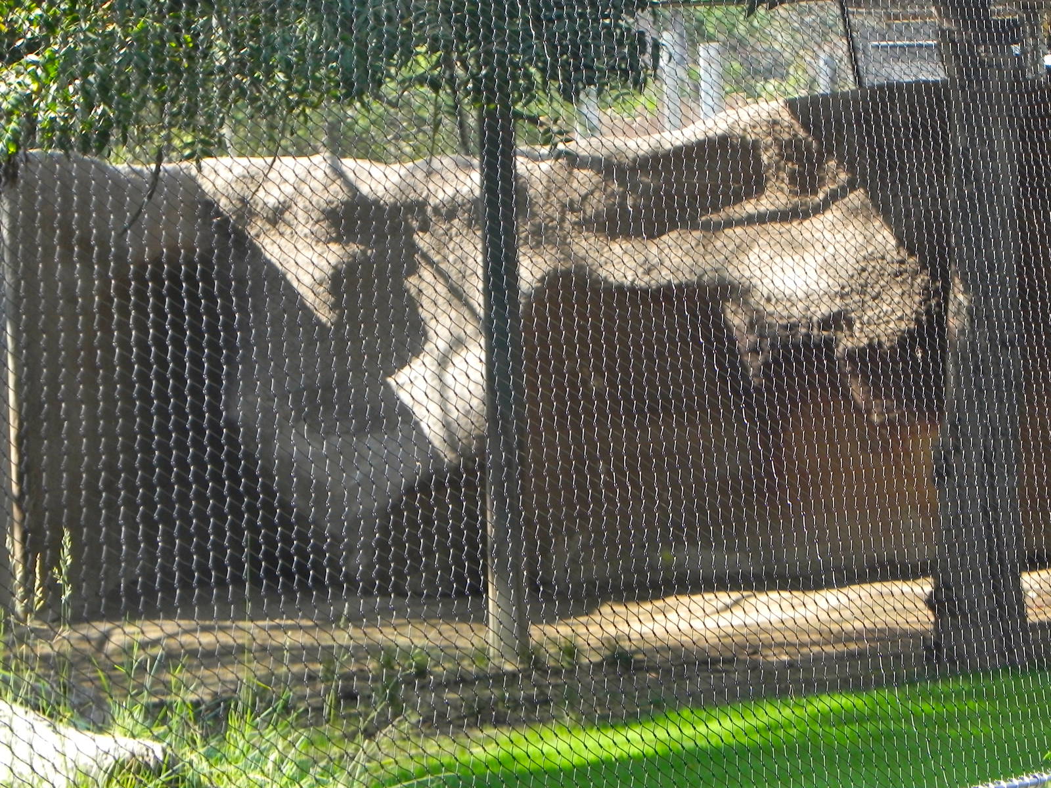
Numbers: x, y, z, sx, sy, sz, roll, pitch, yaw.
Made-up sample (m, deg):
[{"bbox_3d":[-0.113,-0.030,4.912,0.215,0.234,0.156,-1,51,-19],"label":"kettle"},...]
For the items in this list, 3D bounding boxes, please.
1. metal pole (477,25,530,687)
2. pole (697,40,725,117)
[{"bbox_3d":[-0.068,-0.134,20.000,0.114,2.000,0.114,-1,2,0],"label":"metal pole"},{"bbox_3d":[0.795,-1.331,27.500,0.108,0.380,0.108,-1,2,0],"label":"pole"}]

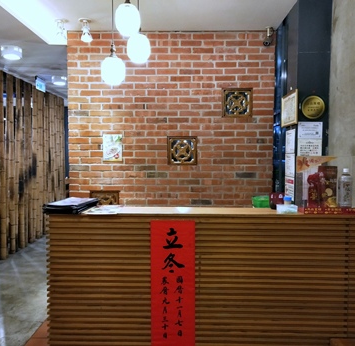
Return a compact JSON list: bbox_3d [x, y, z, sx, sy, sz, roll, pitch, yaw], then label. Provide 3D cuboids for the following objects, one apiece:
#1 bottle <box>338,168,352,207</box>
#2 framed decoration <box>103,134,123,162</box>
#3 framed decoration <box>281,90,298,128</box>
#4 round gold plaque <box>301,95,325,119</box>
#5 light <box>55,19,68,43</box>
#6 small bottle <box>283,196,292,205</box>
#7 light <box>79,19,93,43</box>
[{"bbox_3d":[1.114,0.105,2.207,0.075,0.269,0.075,0,3,1],"label":"bottle"},{"bbox_3d":[-0.678,-0.260,3.508,0.203,0.286,0.022,0,3,1],"label":"framed decoration"},{"bbox_3d":[0.997,-0.562,2.963,0.025,0.284,0.393,0,3,1],"label":"framed decoration"},{"bbox_3d":[1.149,-0.549,2.804,0.197,0.197,0.020,0,3,1],"label":"round gold plaque"},{"bbox_3d":[-1.107,-1.354,3.193,0.115,0.203,0.120,0,3,1],"label":"light"},{"bbox_3d":[0.721,0.196,2.170,0.050,0.091,0.050,0,3,1],"label":"small bottle"},{"bbox_3d":[-0.871,-1.350,3.189,0.115,0.211,0.120,0,3,1],"label":"light"}]

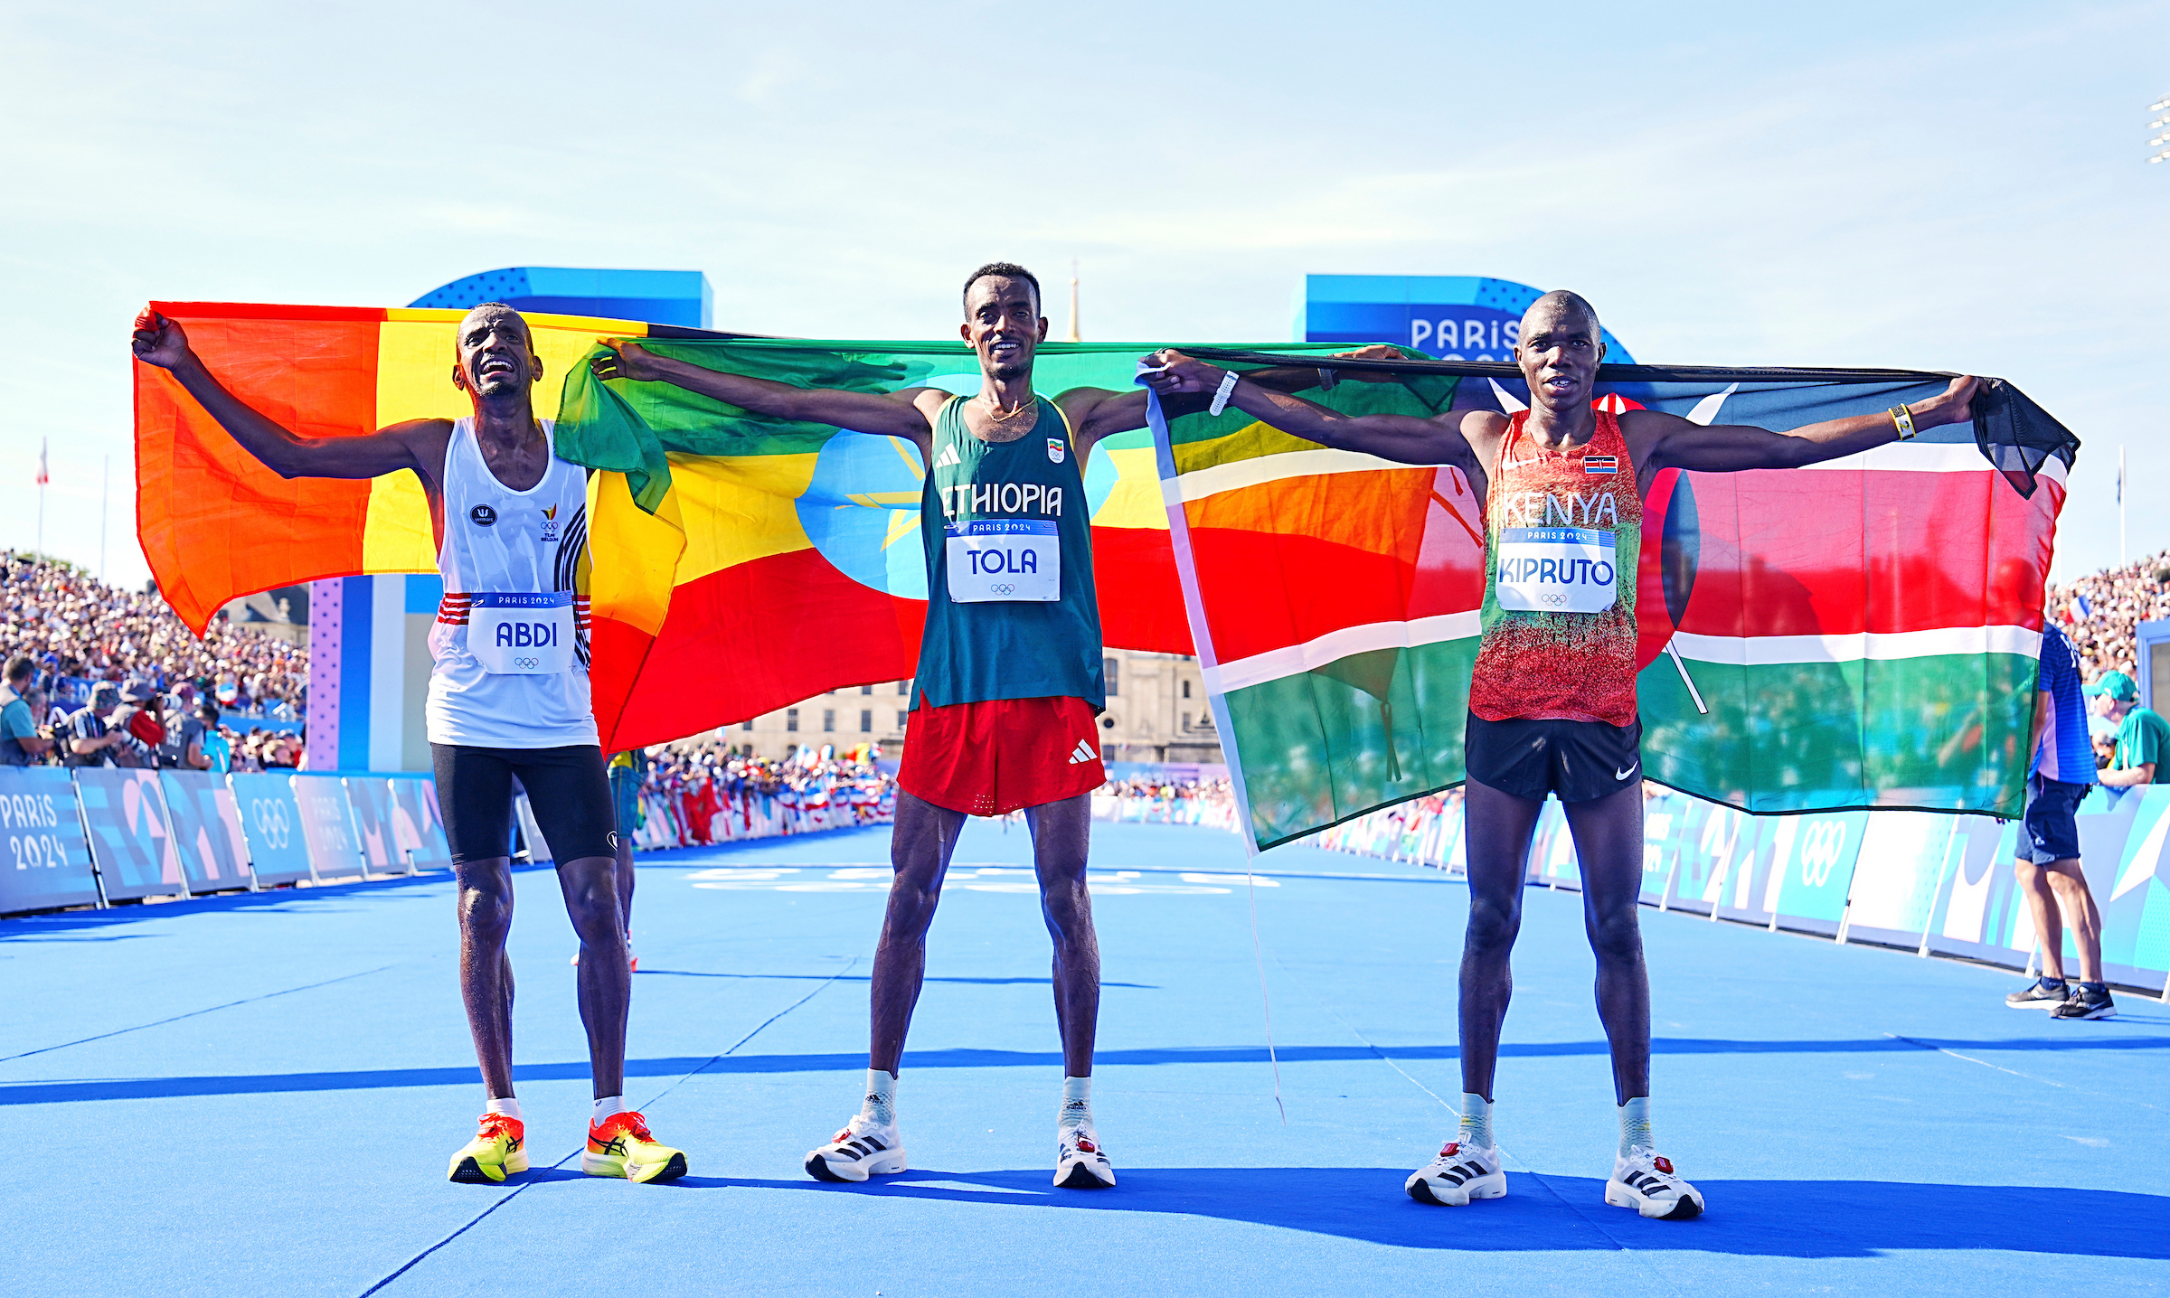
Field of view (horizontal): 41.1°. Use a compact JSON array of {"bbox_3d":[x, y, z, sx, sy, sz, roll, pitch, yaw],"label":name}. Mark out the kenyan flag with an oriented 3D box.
[{"bbox_3d":[1.043,-0.094,5.730,1.820,0.980,0.420,1,-3,3],"label":"kenyan flag"}]

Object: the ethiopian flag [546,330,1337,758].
[{"bbox_3d":[-0.164,-0.213,5.900,1.820,0.850,0.380,1,-3,0],"label":"ethiopian flag"}]

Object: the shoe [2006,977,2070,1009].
[{"bbox_3d":[3.774,1.366,11.450,0.270,0.115,0.100,0,-3,10],"label":"shoe"}]

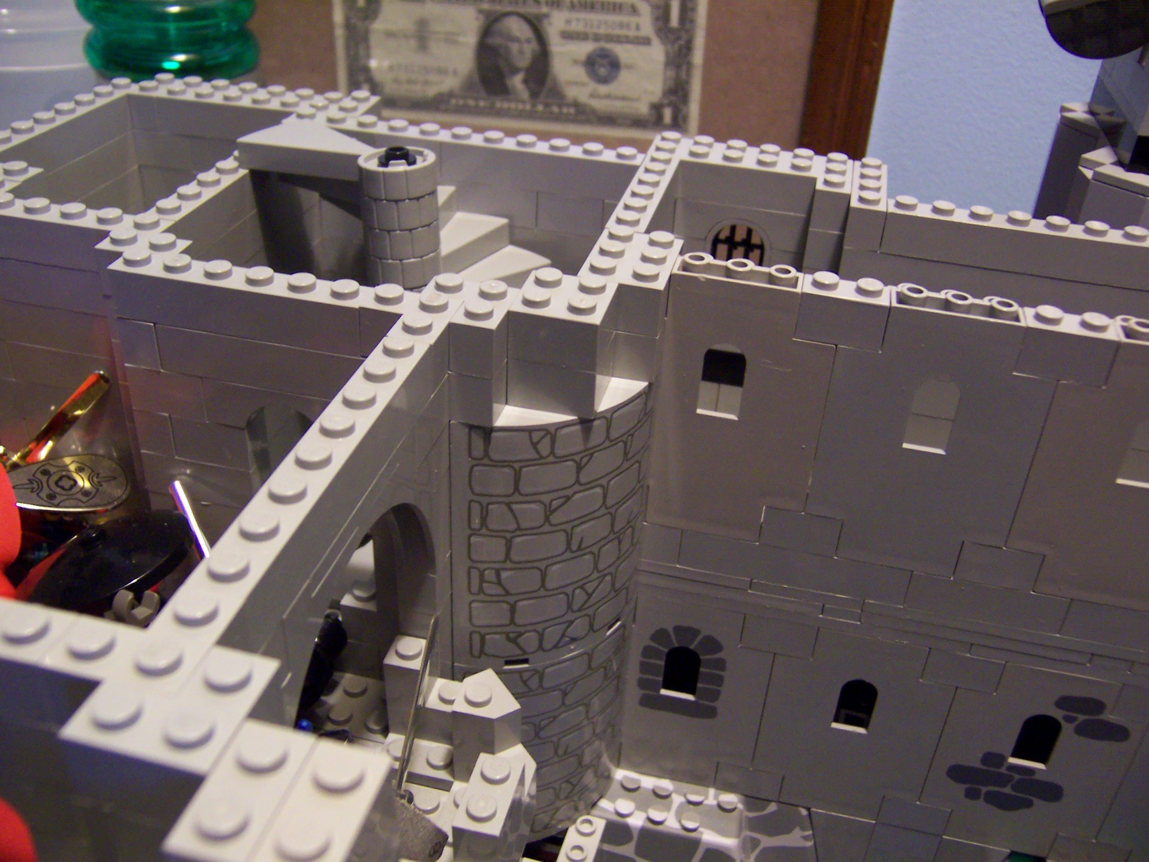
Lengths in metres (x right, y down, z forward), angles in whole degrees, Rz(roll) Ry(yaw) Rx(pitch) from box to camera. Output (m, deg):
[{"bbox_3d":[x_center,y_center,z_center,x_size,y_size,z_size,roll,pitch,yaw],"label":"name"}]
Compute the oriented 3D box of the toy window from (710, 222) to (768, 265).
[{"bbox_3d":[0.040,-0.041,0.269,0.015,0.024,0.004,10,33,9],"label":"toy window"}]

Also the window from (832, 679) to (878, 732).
[{"bbox_3d":[0.064,0.062,0.251,0.008,0.016,0.002,10,33,9],"label":"window"}]

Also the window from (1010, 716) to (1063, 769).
[{"bbox_3d":[0.103,0.069,0.245,0.008,0.016,0.002,10,33,9],"label":"window"}]

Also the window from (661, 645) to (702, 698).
[{"bbox_3d":[0.025,0.056,0.257,0.008,0.016,0.002,10,33,9],"label":"window"}]

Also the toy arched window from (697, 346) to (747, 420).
[{"bbox_3d":[0.029,-0.010,0.215,0.008,0.016,0.002,10,33,9],"label":"toy arched window"}]

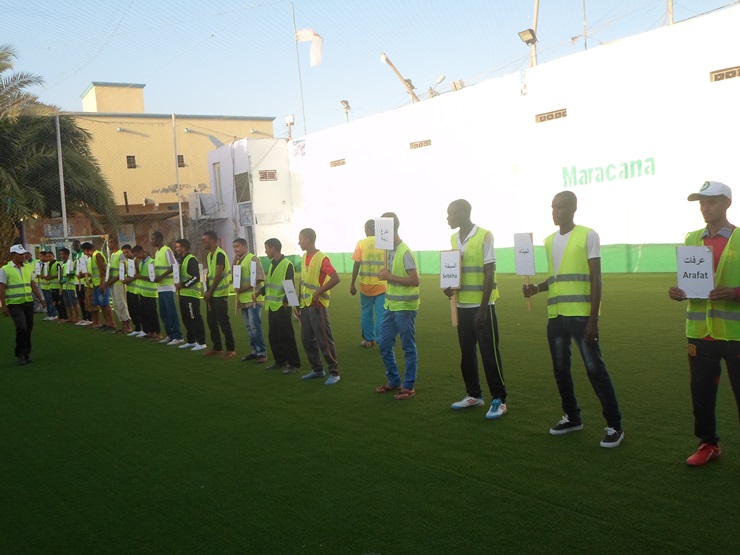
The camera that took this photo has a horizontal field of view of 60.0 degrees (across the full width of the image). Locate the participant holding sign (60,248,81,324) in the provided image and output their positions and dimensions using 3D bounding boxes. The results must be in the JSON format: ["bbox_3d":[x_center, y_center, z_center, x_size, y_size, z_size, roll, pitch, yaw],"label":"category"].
[{"bbox_3d":[-7.029,0.211,15.000,0.500,1.710,0.500,-5,4,-36],"label":"participant holding sign"}]

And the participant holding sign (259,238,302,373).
[{"bbox_3d":[-1.103,0.345,7.900,0.480,1.620,0.520,-5,4,-36],"label":"participant holding sign"}]

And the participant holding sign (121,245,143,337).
[{"bbox_3d":[-4.346,0.225,11.785,0.420,1.660,0.480,-6,5,-40],"label":"participant holding sign"}]

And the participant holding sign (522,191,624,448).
[{"bbox_3d":[1.472,0.274,4.677,0.580,1.770,0.550,-6,5,-40],"label":"participant holding sign"}]

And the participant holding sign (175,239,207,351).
[{"bbox_3d":[-2.799,0.265,10.000,0.460,1.700,0.500,-5,4,-36],"label":"participant holding sign"}]

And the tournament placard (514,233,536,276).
[{"bbox_3d":[1.091,-0.161,4.500,0.020,0.305,0.210,-5,4,-30],"label":"tournament placard"}]

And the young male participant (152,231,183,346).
[{"bbox_3d":[-3.345,0.160,10.696,0.440,1.810,0.500,-6,4,-36],"label":"young male participant"}]

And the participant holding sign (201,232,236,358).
[{"bbox_3d":[-2.124,0.240,9.050,0.380,1.750,0.500,-6,4,-44],"label":"participant holding sign"}]

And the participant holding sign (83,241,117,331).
[{"bbox_3d":[-5.526,0.184,13.100,0.580,1.740,0.520,-5,4,-30],"label":"participant holding sign"}]

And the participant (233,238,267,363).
[{"bbox_3d":[-1.601,0.280,8.588,0.400,1.630,0.480,-6,5,-40],"label":"participant"}]

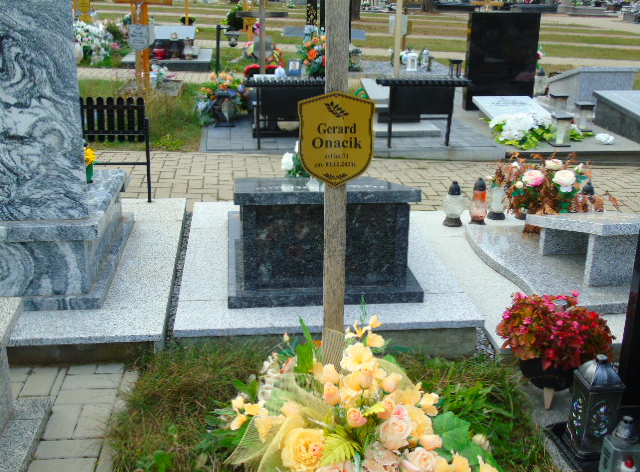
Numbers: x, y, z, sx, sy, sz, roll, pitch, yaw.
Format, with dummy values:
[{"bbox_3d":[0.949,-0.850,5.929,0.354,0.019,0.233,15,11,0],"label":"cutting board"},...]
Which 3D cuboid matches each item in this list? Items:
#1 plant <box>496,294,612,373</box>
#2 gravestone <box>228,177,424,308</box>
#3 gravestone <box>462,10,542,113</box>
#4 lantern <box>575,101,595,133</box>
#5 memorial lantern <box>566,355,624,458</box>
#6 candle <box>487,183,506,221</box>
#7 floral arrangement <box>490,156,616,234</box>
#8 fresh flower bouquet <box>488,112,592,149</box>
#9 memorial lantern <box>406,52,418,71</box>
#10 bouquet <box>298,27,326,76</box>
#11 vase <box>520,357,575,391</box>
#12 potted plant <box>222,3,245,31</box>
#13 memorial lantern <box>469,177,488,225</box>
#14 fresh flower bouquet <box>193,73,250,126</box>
[{"bbox_3d":[0.817,0.361,2.567,0.405,0.310,0.365,-1,19,-7],"label":"plant"},{"bbox_3d":[-0.025,-0.123,3.458,0.805,0.469,1.103,-1,20,-6],"label":"gravestone"},{"bbox_3d":[1.942,-1.855,7.915,0.747,1.003,0.090,-1,19,-7],"label":"gravestone"},{"bbox_3d":[2.455,-1.110,6.851,0.129,0.263,0.129,-1,20,-6],"label":"lantern"},{"bbox_3d":[0.857,0.514,2.298,0.112,0.320,0.112,-1,20,-6],"label":"memorial lantern"},{"bbox_3d":[1.086,-0.234,4.513,0.110,0.253,0.110,-1,19,-7],"label":"candle"},{"bbox_3d":[1.300,-0.249,4.125,0.675,0.427,0.427,-1,20,-6],"label":"floral arrangement"},{"bbox_3d":[1.950,-0.945,6.438,0.890,0.250,0.520,-1,19,-7],"label":"fresh flower bouquet"},{"bbox_3d":[1.264,-2.395,10.161,0.139,0.238,0.139,-1,20,-6],"label":"memorial lantern"},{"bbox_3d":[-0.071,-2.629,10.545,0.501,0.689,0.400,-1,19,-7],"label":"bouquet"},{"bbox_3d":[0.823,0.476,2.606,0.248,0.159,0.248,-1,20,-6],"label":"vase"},{"bbox_3d":[-2.159,-5.478,18.456,0.540,0.700,0.520,-1,19,-7],"label":"potted plant"},{"bbox_3d":[0.952,-0.213,4.411,0.110,0.274,0.110,-1,19,-7],"label":"memorial lantern"},{"bbox_3d":[-0.873,-1.226,6.634,0.491,0.467,0.377,-1,20,-6],"label":"fresh flower bouquet"}]

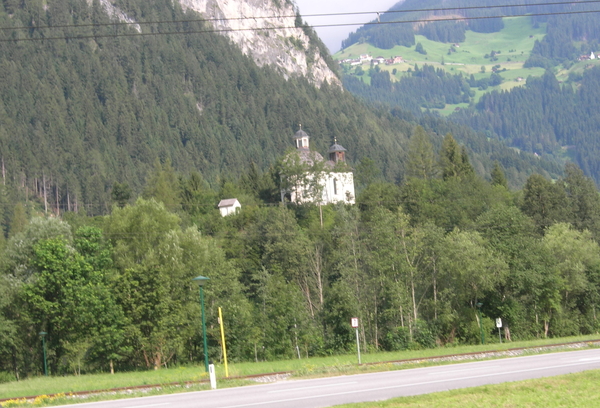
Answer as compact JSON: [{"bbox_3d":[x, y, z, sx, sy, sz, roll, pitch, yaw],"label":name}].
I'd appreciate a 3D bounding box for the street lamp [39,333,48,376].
[{"bbox_3d":[-26.722,15.704,149.000,0.800,4.650,0.800,-4,-6,0],"label":"street lamp"}]

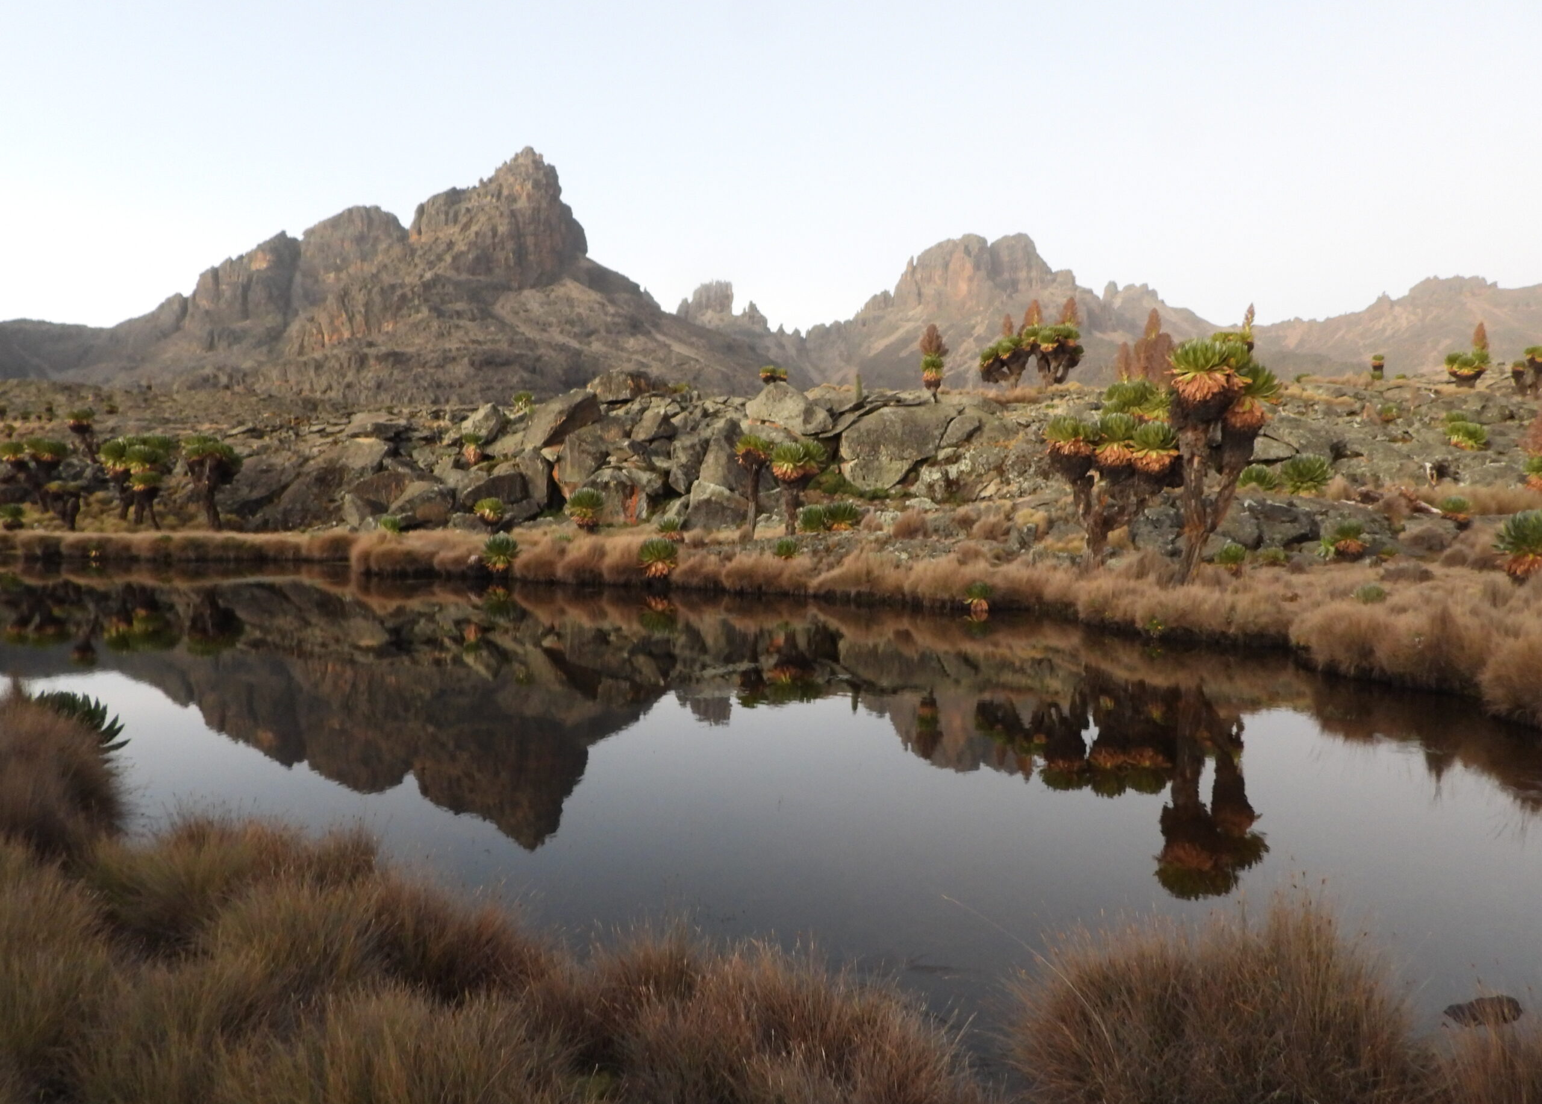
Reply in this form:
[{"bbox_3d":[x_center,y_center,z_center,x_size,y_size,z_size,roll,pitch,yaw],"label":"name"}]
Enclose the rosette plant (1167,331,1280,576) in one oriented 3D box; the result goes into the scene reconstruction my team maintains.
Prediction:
[{"bbox_3d":[6.744,-1.412,15.960,1.604,3.776,1.428,1,3,23],"label":"rosette plant"}]

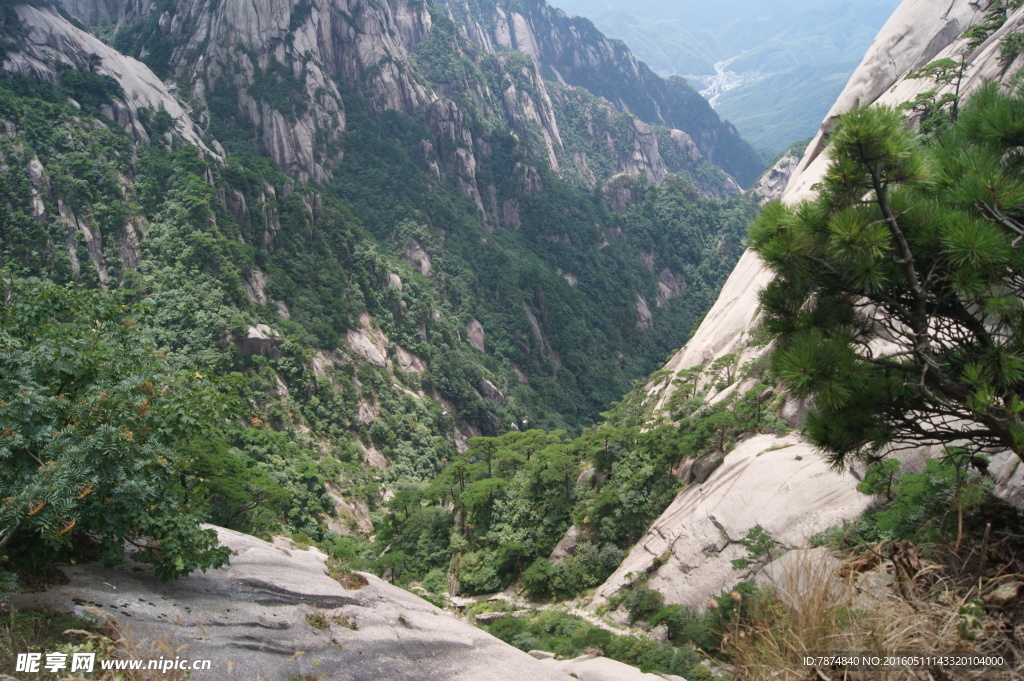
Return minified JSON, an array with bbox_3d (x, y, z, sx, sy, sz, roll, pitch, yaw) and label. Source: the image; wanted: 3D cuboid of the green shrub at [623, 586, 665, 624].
[{"bbox_3d":[13.280,26.750,77.470,4.270,3.610,3.740,0,27,0],"label":"green shrub"}]

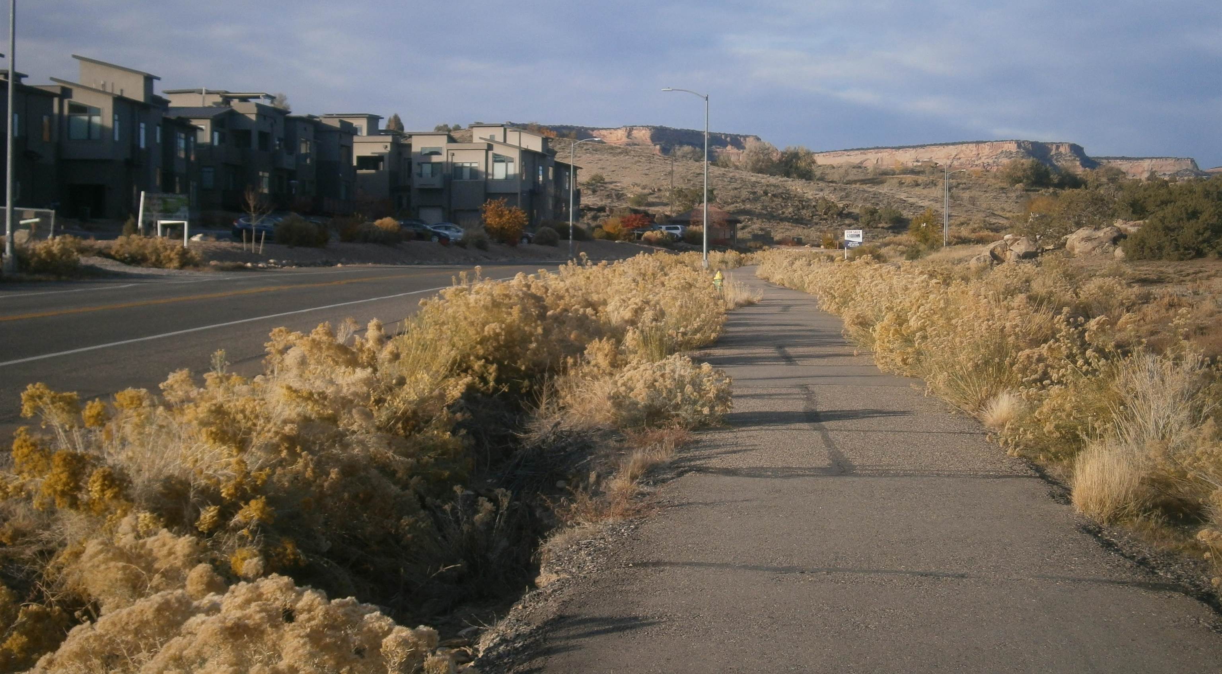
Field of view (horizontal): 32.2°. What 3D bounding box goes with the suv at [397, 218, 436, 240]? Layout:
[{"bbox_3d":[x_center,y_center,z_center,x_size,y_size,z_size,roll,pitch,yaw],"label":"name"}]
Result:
[{"bbox_3d":[-12.875,-6.923,139.000,4.500,1.550,1.800,1,2,8],"label":"suv"}]

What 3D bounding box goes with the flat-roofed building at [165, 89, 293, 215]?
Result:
[{"bbox_3d":[-29.222,-13.602,161.394,8.000,9.800,10.000,1,2,9],"label":"flat-roofed building"}]

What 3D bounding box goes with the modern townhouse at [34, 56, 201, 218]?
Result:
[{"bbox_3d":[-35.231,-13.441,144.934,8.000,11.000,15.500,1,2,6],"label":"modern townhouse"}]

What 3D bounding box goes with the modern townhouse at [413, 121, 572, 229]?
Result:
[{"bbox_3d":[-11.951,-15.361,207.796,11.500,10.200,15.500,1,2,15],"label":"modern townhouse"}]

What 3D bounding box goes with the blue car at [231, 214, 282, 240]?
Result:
[{"bbox_3d":[-21.182,-6.621,130.000,4.500,1.600,1.800,1,2,7],"label":"blue car"}]

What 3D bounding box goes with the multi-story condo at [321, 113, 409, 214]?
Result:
[{"bbox_3d":[-21.709,-14.830,190.757,7.000,9.900,8.500,1,2,13],"label":"multi-story condo"}]

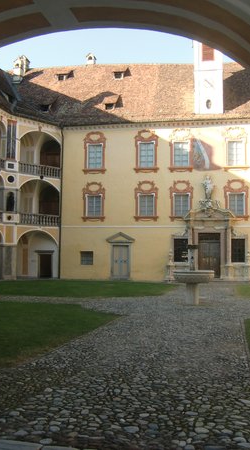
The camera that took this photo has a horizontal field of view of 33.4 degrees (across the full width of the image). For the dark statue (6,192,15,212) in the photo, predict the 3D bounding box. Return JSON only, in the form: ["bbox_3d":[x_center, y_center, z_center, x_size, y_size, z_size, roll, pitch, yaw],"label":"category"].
[{"bbox_3d":[-9.284,-1.809,33.625,0.660,1.580,0.500,5,-6,-41],"label":"dark statue"}]

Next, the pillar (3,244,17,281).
[{"bbox_3d":[-9.295,3.013,33.451,1.150,2.870,0.600,5,-6,-41],"label":"pillar"}]

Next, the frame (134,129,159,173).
[{"bbox_3d":[1.841,-6.337,35.625,2.198,3.786,0.270,0,-5,8],"label":"frame"}]

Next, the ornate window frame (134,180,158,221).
[{"bbox_3d":[1.781,-2.048,35.274,2.040,3.446,0.270,0,-5,8],"label":"ornate window frame"}]

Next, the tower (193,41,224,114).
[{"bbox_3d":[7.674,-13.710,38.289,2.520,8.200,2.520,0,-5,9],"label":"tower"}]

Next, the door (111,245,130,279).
[{"bbox_3d":[-0.311,3.001,33.606,1.362,2.679,0.200,0,-5,7],"label":"door"}]

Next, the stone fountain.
[{"bbox_3d":[2.635,1.916,16.150,1.582,2.289,1.582,0,-5,7],"label":"stone fountain"}]

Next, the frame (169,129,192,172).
[{"bbox_3d":[4.589,-6.020,33.727,1.944,3.559,0.300,0,-5,7],"label":"frame"}]

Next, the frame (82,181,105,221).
[{"bbox_3d":[-2.790,-2.075,37.135,2.130,3.520,0.300,0,-5,9],"label":"frame"}]

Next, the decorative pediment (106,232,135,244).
[{"bbox_3d":[-0.335,1.049,33.572,2.355,0.888,0.400,0,-5,7],"label":"decorative pediment"}]

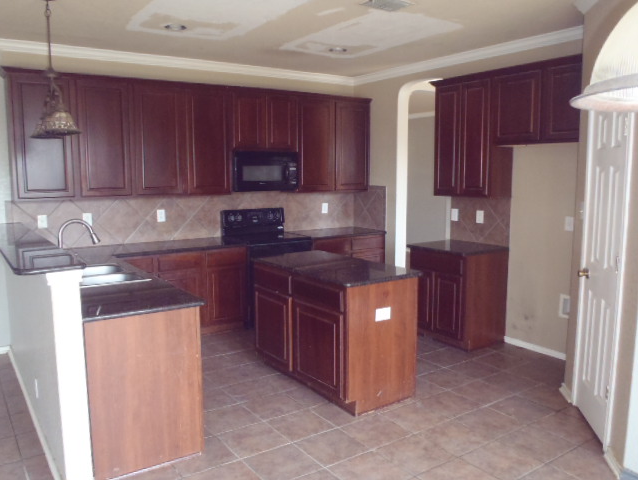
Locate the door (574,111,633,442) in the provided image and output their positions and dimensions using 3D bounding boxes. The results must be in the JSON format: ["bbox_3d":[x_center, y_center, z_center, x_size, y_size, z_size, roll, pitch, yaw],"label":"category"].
[{"bbox_3d":[1.716,0.177,3.120,0.060,2.060,0.680,1,7,11],"label":"door"}]

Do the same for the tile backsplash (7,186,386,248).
[{"bbox_3d":[-0.975,-0.244,5.433,3.888,0.526,0.630,-5,9,-34],"label":"tile backsplash"}]

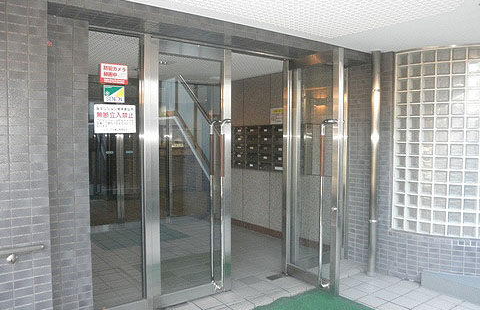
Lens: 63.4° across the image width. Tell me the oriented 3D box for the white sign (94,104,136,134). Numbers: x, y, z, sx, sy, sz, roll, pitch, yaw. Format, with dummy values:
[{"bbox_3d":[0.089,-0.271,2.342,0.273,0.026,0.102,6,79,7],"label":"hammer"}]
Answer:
[{"bbox_3d":[-0.884,-0.254,2.770,0.298,0.200,0.008,-2,3,-37],"label":"white sign"}]

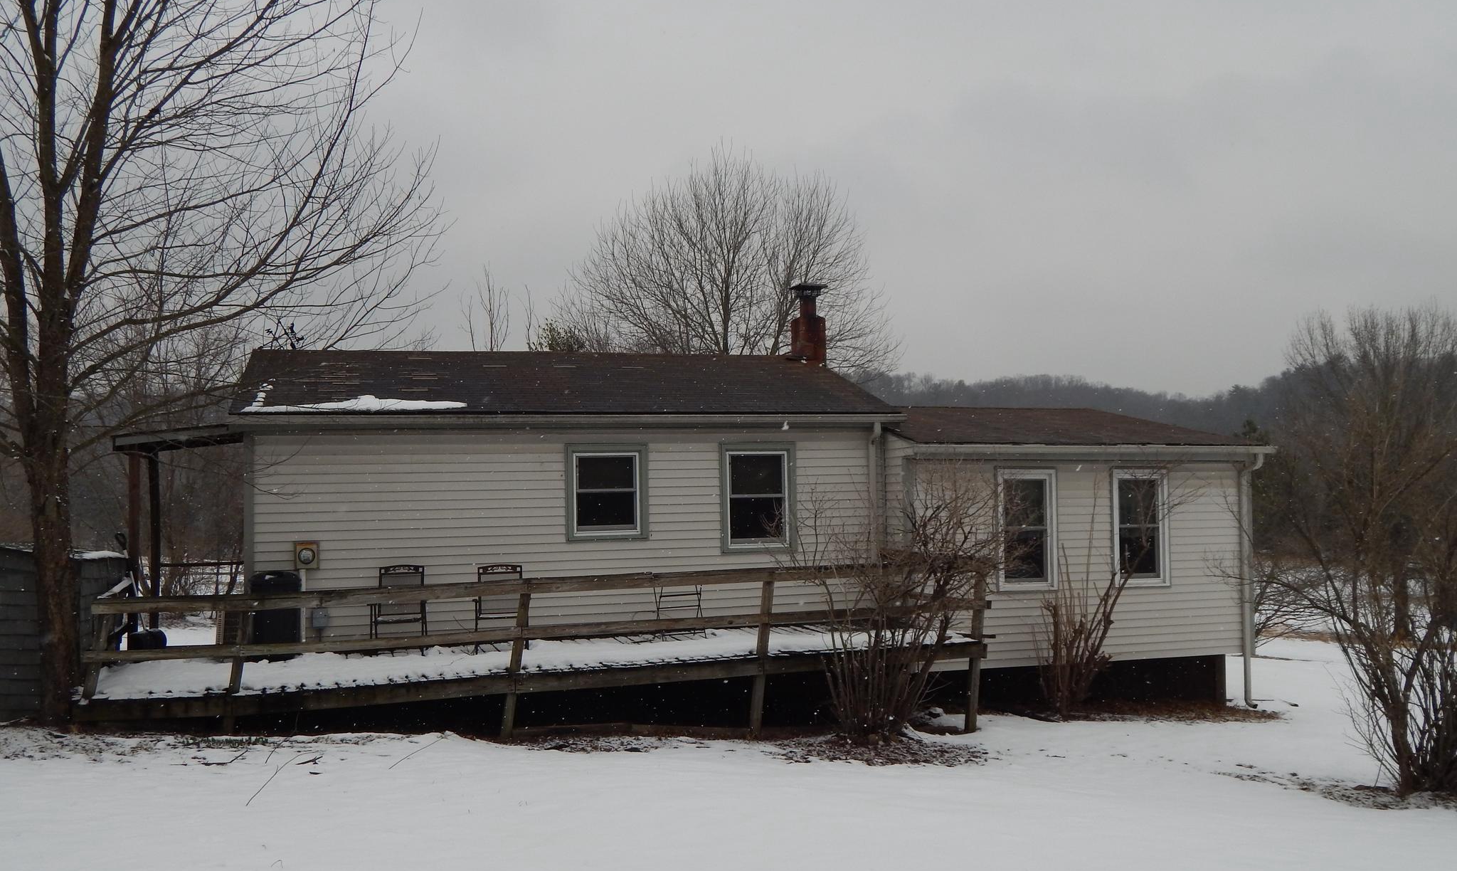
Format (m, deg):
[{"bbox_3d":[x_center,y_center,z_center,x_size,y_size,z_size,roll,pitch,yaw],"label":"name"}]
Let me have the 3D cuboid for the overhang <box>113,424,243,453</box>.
[{"bbox_3d":[-5.844,0.038,12.751,1.220,0.290,1.550,0,-1,-17],"label":"overhang"}]

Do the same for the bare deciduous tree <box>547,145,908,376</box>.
[{"bbox_3d":[-0.090,-1.620,29.057,8.400,11.070,8.200,0,-1,-17],"label":"bare deciduous tree"}]

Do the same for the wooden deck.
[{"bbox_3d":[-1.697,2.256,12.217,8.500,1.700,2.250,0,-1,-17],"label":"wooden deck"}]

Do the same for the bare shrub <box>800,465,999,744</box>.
[{"bbox_3d":[1.657,1.657,11.550,1.750,2.600,1.600,-1,-1,0],"label":"bare shrub"}]

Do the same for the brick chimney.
[{"bbox_3d":[1.125,-1.577,16.683,0.420,1.160,0.420,0,-1,-17],"label":"brick chimney"}]

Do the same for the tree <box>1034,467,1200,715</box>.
[{"bbox_3d":[4.495,1.813,13.750,1.750,2.750,1.400,0,-1,-17],"label":"tree"}]

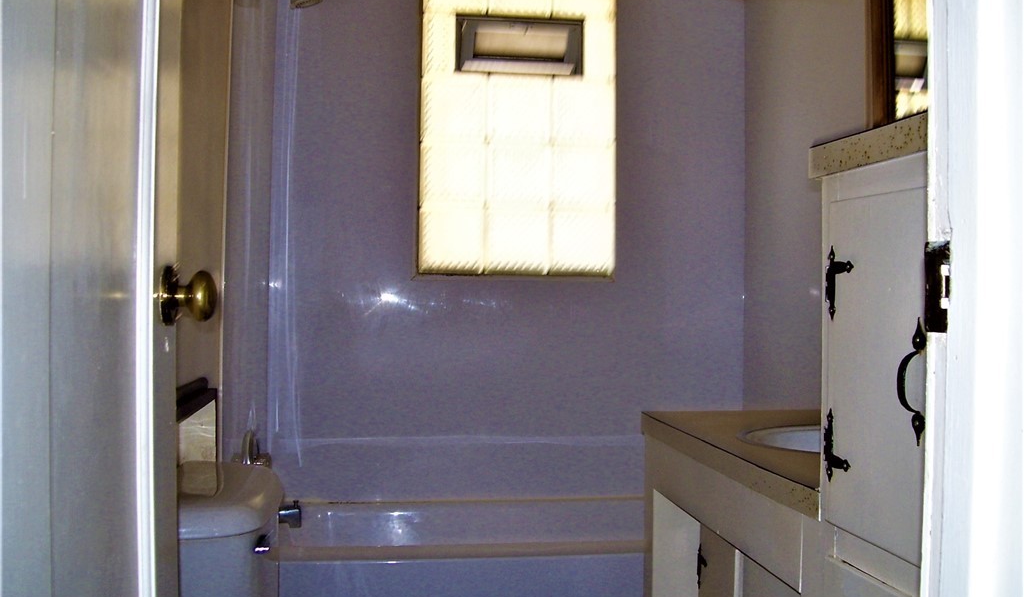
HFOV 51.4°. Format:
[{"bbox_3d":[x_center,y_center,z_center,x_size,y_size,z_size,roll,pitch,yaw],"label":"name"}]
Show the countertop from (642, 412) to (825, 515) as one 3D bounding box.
[{"bbox_3d":[0.653,0.309,2.146,0.528,0.047,1.030,1,0,-8],"label":"countertop"}]

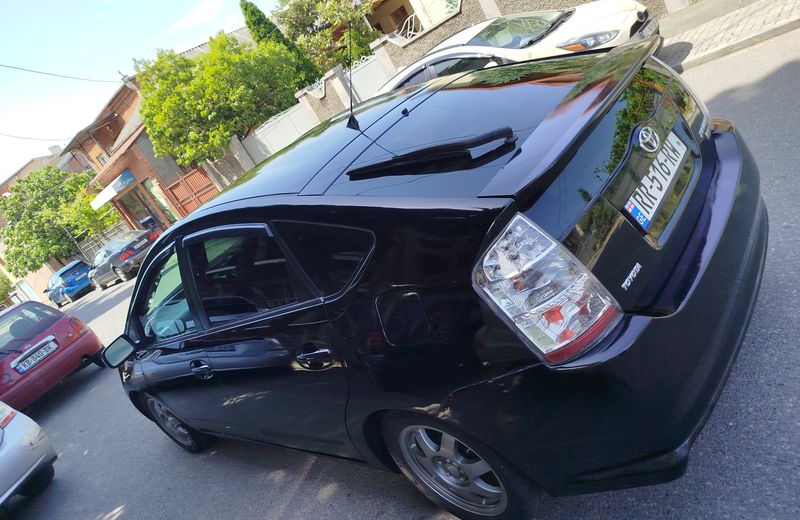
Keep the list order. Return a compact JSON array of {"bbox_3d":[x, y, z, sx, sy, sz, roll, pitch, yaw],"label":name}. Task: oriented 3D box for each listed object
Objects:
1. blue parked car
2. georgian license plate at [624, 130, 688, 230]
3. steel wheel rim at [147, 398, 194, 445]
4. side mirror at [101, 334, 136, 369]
[{"bbox_3d":[-16.312,1.231,27.560,4.050,1.450,1.700,-14,24,46],"label":"blue parked car"},{"bbox_3d":[0.809,-0.269,1.730,0.520,0.112,0.015,-45,6,-38],"label":"georgian license plate"},{"bbox_3d":[-1.577,1.107,3.926,0.420,0.420,0.160,-13,25,47],"label":"steel wheel rim"},{"bbox_3d":[-1.570,0.509,3.083,0.125,0.130,0.190,-13,25,47],"label":"side mirror"}]

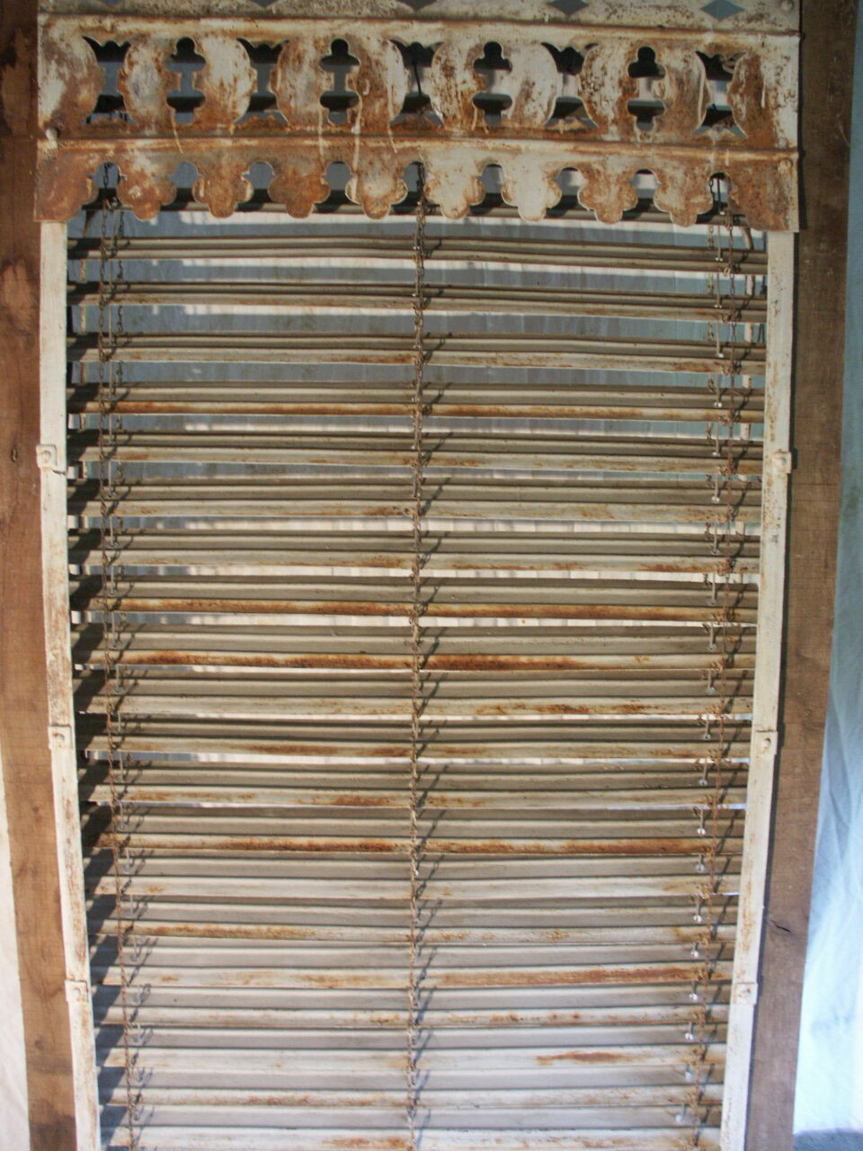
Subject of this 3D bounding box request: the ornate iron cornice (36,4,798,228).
[{"bbox_3d":[-0.017,-0.578,1.171,0.950,0.266,0.050,1,7,0],"label":"ornate iron cornice"}]

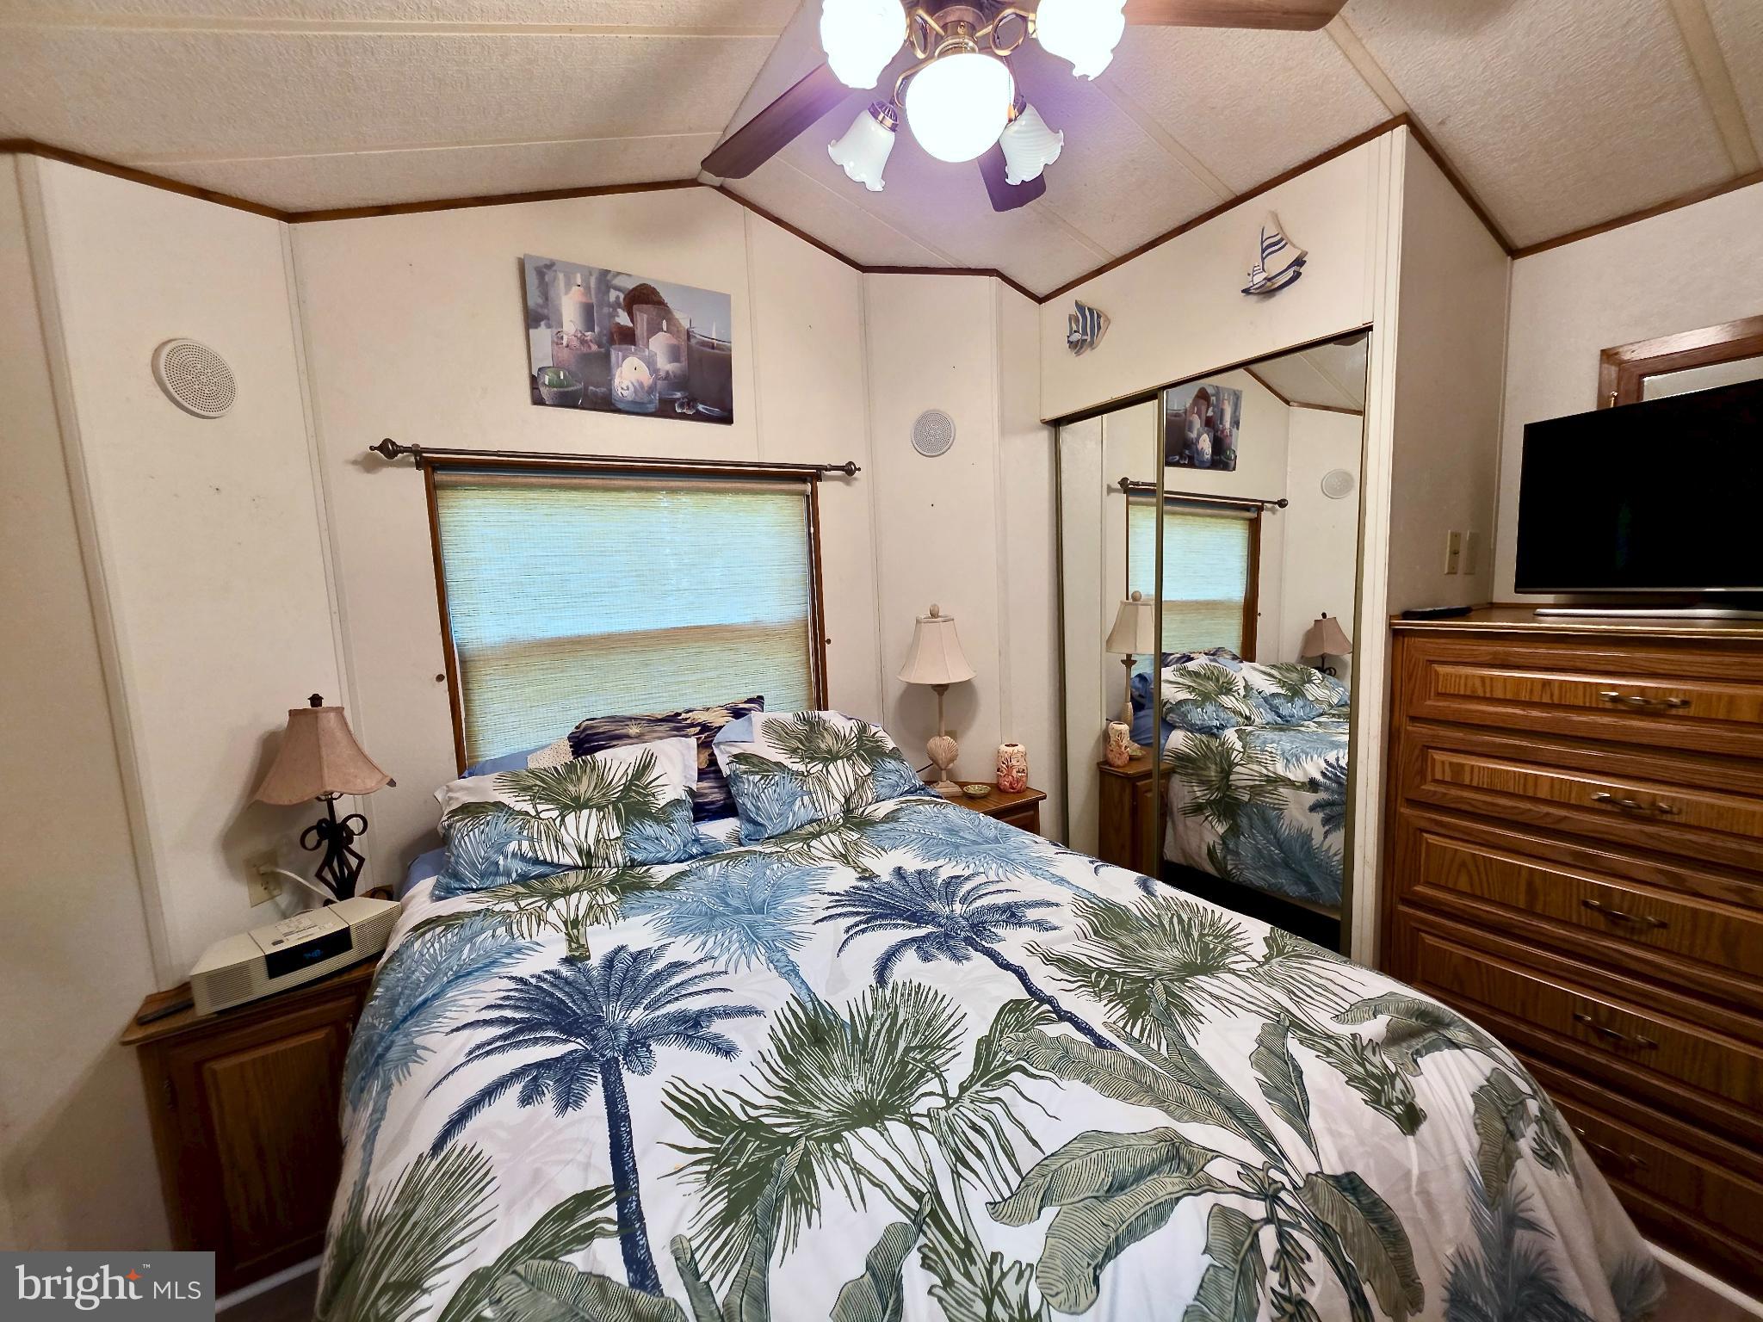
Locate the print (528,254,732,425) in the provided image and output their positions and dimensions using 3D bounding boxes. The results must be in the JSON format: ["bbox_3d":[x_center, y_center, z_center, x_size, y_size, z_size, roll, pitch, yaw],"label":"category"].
[{"bbox_3d":[-0.791,-1.014,2.142,0.620,0.430,0.027,-6,10,-31],"label":"print"}]

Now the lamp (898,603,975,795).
[{"bbox_3d":[0.228,0.151,2.558,0.305,0.735,0.305,-1,6,13],"label":"lamp"}]

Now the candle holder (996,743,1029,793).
[{"bbox_3d":[0.510,0.418,2.580,0.117,0.176,0.100,-1,6,11],"label":"candle holder"}]

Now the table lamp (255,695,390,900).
[{"bbox_3d":[-1.391,0.383,1.677,0.205,0.600,0.205,-1,6,13],"label":"table lamp"}]

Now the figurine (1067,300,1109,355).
[{"bbox_3d":[0.739,-1.208,2.379,0.032,0.188,0.180,-6,7,-31],"label":"figurine"}]

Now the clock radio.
[{"bbox_3d":[-1.317,0.650,1.505,0.195,0.103,0.357,2,8,38],"label":"clock radio"}]

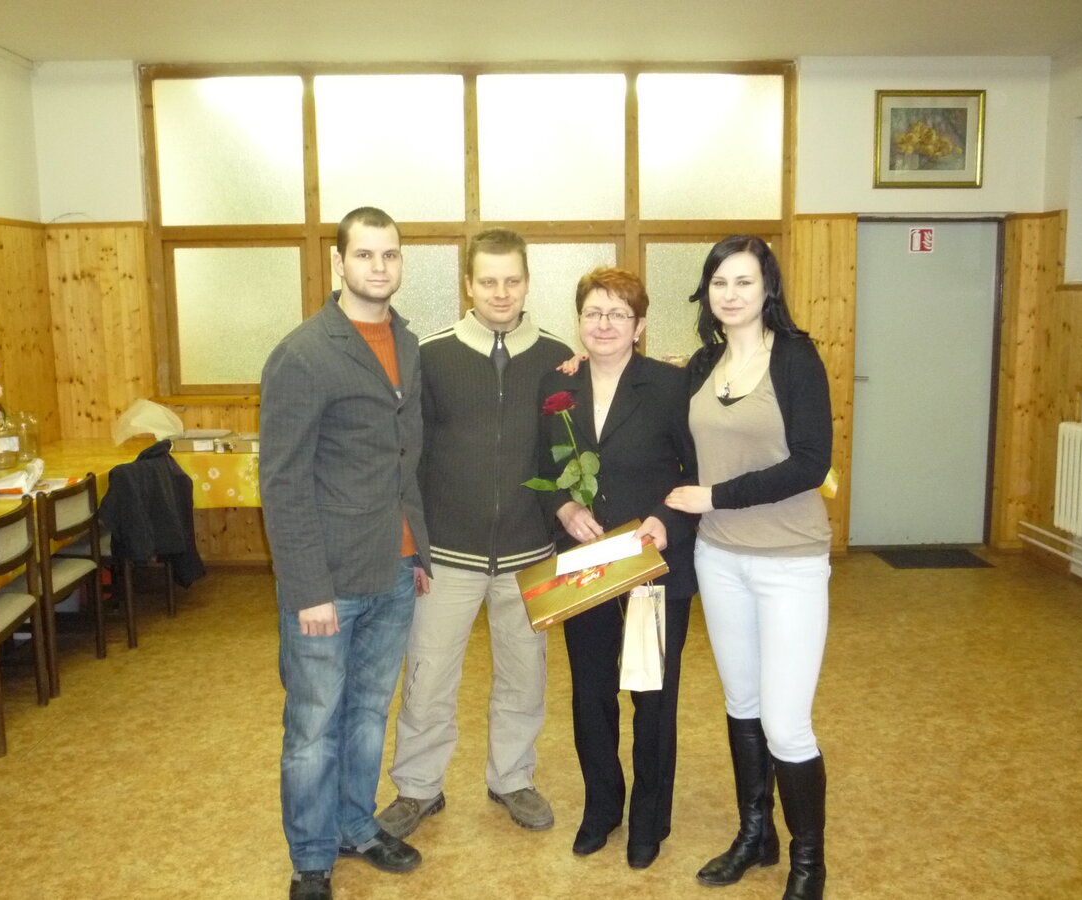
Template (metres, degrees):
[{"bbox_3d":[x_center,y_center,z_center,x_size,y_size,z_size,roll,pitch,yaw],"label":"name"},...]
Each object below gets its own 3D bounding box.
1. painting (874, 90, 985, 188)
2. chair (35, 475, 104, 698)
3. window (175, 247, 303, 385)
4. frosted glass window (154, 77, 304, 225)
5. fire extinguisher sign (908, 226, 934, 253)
[{"bbox_3d":[2.314,-1.846,6.179,0.656,0.562,0.030,-1,8,-2],"label":"painting"},{"bbox_3d":[-2.205,0.550,4.360,0.520,0.840,0.490,-1,8,-2],"label":"chair"},{"bbox_3d":[-1.794,-0.800,6.228,0.747,0.805,0.050,-1,8,-2],"label":"window"},{"bbox_3d":[-1.816,-1.749,6.098,0.858,0.843,0.050,-1,8,-2],"label":"frosted glass window"},{"bbox_3d":[2.307,-1.270,6.298,0.147,0.144,0.005,-1,8,-2],"label":"fire extinguisher sign"}]

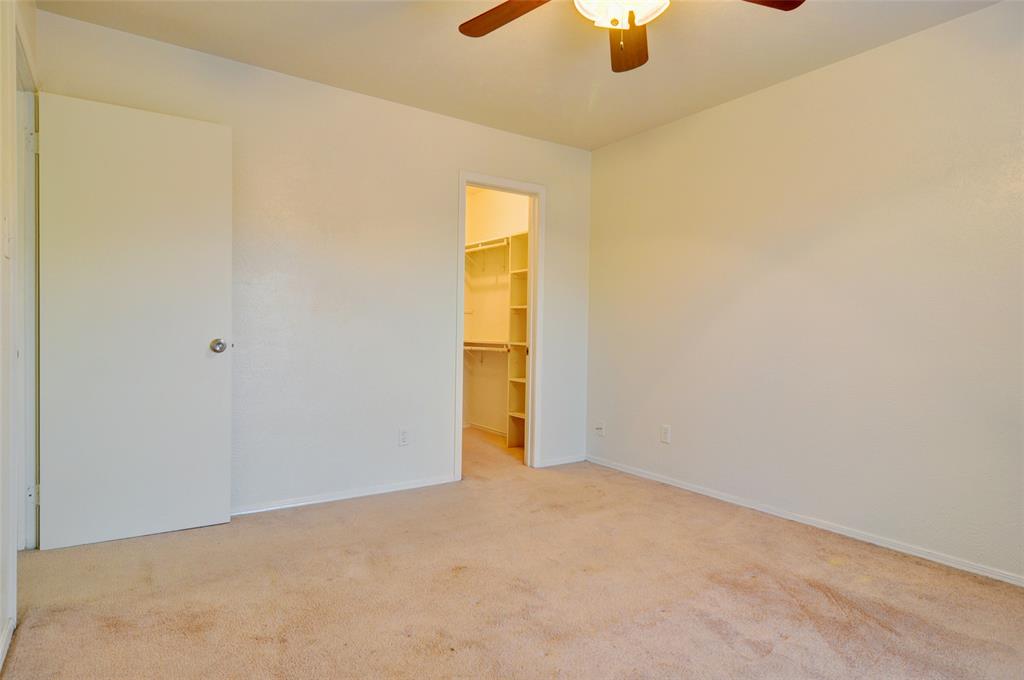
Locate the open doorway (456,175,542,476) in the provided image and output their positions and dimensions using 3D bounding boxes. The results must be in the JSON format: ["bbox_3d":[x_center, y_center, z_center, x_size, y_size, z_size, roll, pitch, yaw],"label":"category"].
[{"bbox_3d":[-0.095,-0.079,3.865,0.710,2.070,0.140,0,1,-33],"label":"open doorway"}]

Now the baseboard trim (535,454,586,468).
[{"bbox_3d":[0.404,0.932,4.149,0.460,0.052,0.016,0,1,-33],"label":"baseboard trim"}]

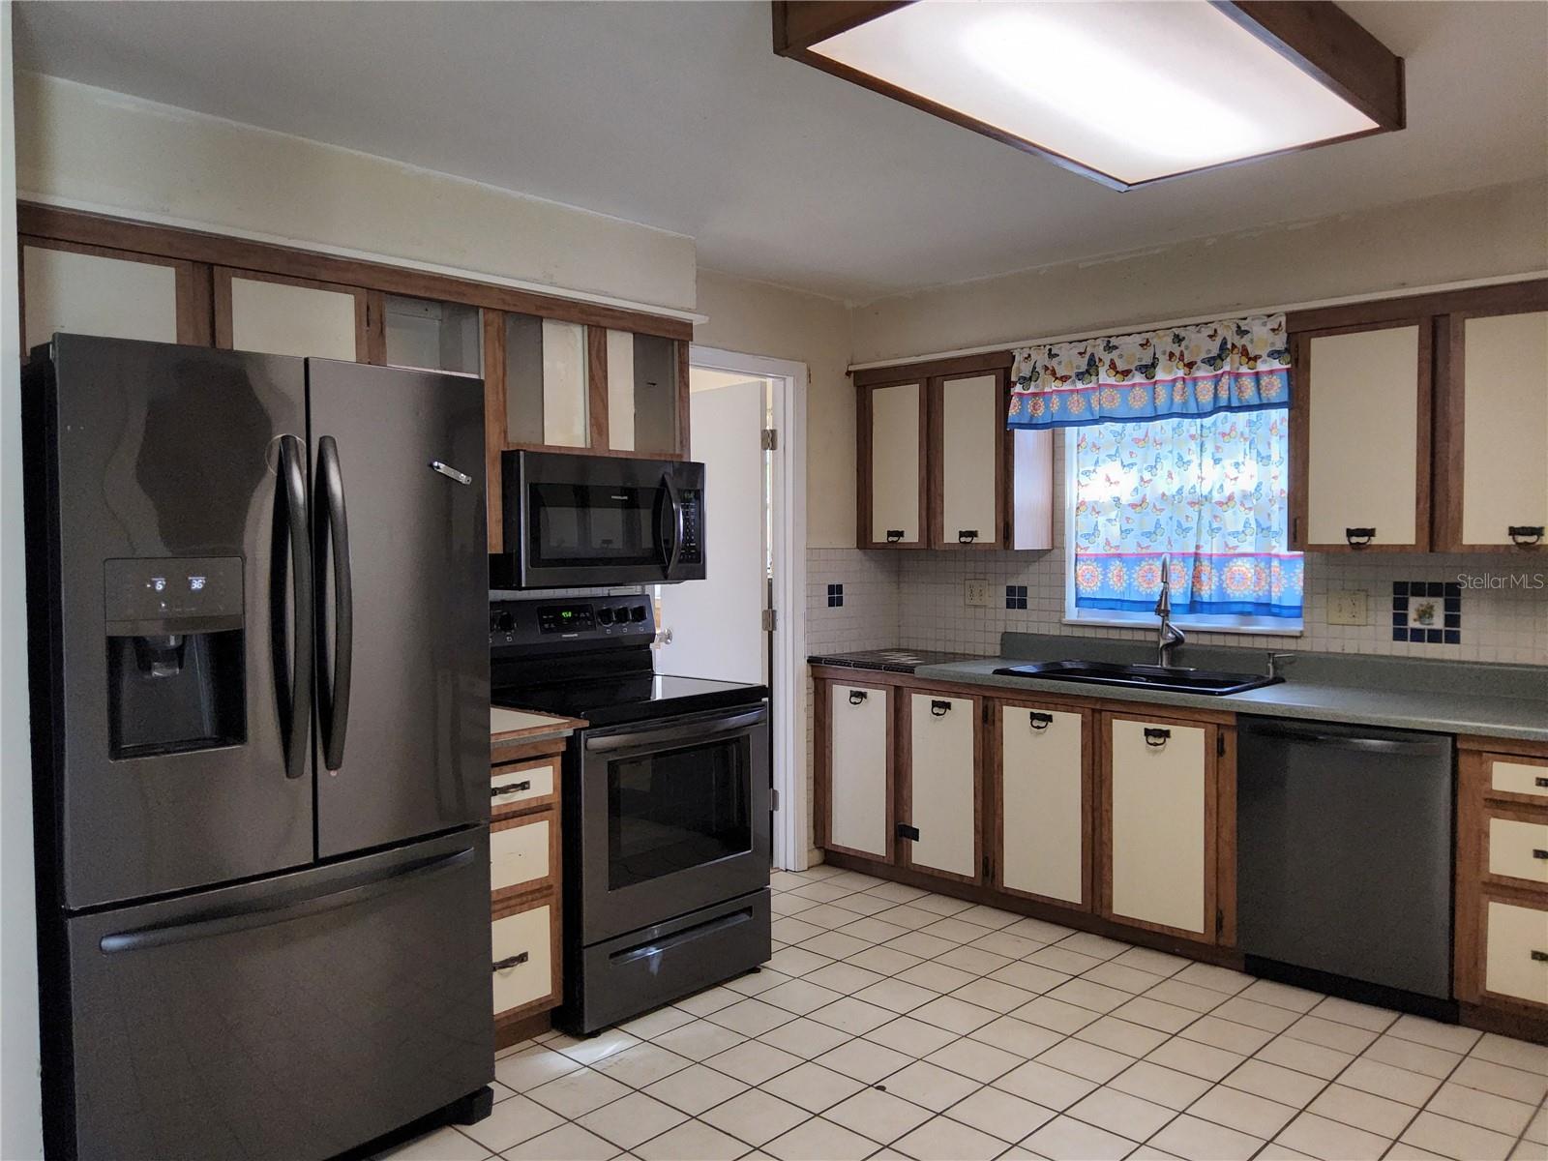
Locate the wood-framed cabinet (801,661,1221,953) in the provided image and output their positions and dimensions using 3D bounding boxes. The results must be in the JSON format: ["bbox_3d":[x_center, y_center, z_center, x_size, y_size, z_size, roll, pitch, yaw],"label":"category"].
[{"bbox_3d":[1.032,0.788,4.392,1.753,0.810,0.610,2,3,42],"label":"wood-framed cabinet"}]

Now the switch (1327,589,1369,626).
[{"bbox_3d":[2.004,0.097,3.909,0.126,0.120,0.012,2,3,42],"label":"switch"}]

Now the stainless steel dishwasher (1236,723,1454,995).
[{"bbox_3d":[1.889,0.812,3.542,0.598,0.784,0.610,1,2,44],"label":"stainless steel dishwasher"}]

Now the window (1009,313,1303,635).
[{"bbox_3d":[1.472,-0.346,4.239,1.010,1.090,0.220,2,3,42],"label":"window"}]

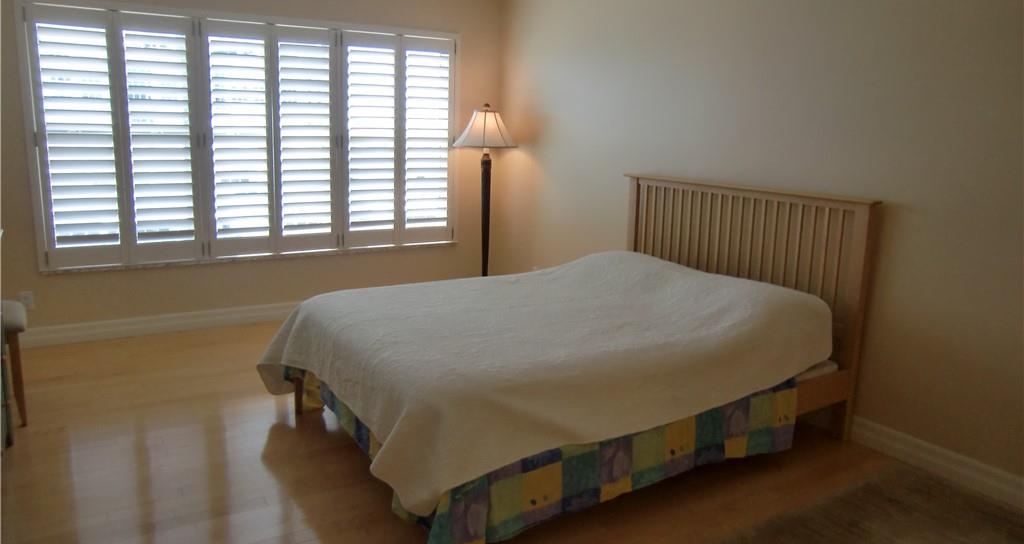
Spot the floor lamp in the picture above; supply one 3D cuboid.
[{"bbox_3d":[-0.210,-0.485,5.417,0.470,1.552,0.470,1,12,0],"label":"floor lamp"}]

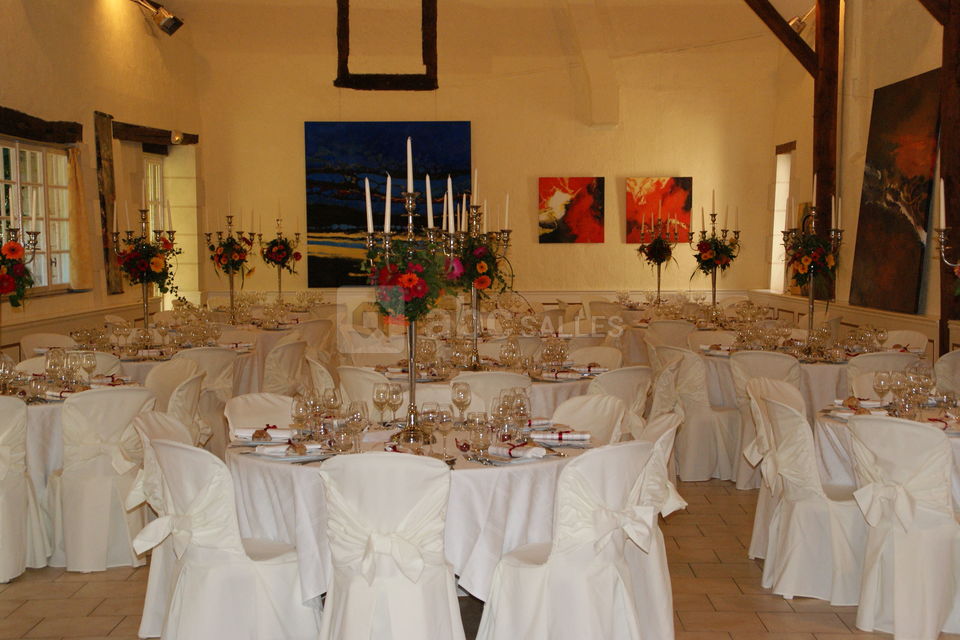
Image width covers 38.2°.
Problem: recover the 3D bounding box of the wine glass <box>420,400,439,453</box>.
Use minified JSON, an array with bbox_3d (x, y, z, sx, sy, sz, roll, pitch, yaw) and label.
[{"bbox_3d":[-0.195,0.412,5.381,0.075,0.190,0.075,0,4,0],"label":"wine glass"}]

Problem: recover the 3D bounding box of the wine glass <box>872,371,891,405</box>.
[{"bbox_3d":[1.926,0.340,6.652,0.081,0.188,0.081,0,3,0],"label":"wine glass"}]

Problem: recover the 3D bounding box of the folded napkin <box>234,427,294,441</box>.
[{"bbox_3d":[-0.844,0.454,5.458,0.245,0.050,0.055,0,4,-3],"label":"folded napkin"}]

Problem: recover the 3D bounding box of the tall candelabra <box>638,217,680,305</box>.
[{"bbox_3d":[2.087,-0.669,16.140,0.480,1.020,0.480,0,4,0],"label":"tall candelabra"}]

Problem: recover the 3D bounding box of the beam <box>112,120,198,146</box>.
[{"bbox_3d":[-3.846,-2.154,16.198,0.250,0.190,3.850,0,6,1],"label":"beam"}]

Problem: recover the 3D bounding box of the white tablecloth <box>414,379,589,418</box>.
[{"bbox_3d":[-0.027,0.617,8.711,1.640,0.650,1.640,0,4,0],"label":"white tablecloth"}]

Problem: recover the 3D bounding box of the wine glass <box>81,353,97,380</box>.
[{"bbox_3d":[-2.167,0.277,7.690,0.083,0.188,0.083,0,3,0],"label":"wine glass"}]

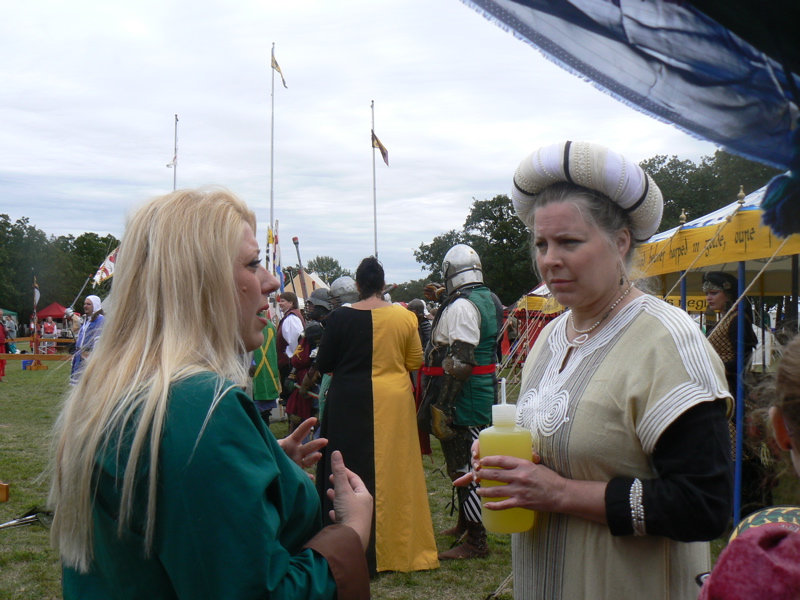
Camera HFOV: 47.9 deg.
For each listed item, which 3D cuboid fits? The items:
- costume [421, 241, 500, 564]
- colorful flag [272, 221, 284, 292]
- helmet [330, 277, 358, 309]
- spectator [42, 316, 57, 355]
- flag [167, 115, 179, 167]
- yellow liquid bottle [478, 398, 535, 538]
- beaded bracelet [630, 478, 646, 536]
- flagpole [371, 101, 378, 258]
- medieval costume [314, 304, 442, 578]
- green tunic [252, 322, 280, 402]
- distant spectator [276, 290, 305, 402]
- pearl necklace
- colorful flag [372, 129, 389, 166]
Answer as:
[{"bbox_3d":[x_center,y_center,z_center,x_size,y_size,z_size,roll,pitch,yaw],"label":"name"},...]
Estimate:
[{"bbox_3d":[0.367,0.574,5.361,0.480,1.800,0.640,0,-1,13],"label":"costume"},{"bbox_3d":[-1.685,-0.589,12.500,0.170,1.020,0.140,0,-1,-17],"label":"colorful flag"},{"bbox_3d":[-0.458,-0.054,7.500,0.290,0.280,0.230,0,-1,-12],"label":"helmet"},{"bbox_3d":[-14.194,1.493,36.483,0.550,1.650,0.360,0,-1,-21],"label":"spectator"},{"bbox_3d":[-9.592,-6.725,38.000,0.500,2.100,0.200,0,-1,-17],"label":"flag"},{"bbox_3d":[0.179,0.280,1.500,0.088,0.216,0.084,-3,-1,23],"label":"yellow liquid bottle"},{"bbox_3d":[0.355,0.308,1.340,0.024,0.084,0.076,0,-1,25],"label":"beaded bracelet"},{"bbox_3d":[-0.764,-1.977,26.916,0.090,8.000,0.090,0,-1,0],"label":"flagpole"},{"bbox_3d":[-0.132,0.735,5.035,0.660,1.420,0.480,0,-1,-3],"label":"medieval costume"},{"bbox_3d":[-1.466,0.675,9.900,0.380,0.860,0.270,1,-2,-37],"label":"green tunic"},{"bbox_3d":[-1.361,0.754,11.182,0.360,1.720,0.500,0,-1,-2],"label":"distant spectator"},{"bbox_3d":[0.341,0.019,1.510,0.130,0.100,0.130,0,-1,41],"label":"pearl necklace"},{"bbox_3d":[-0.757,-5.883,35.000,0.620,1.380,0.220,0,-1,-17],"label":"colorful flag"}]

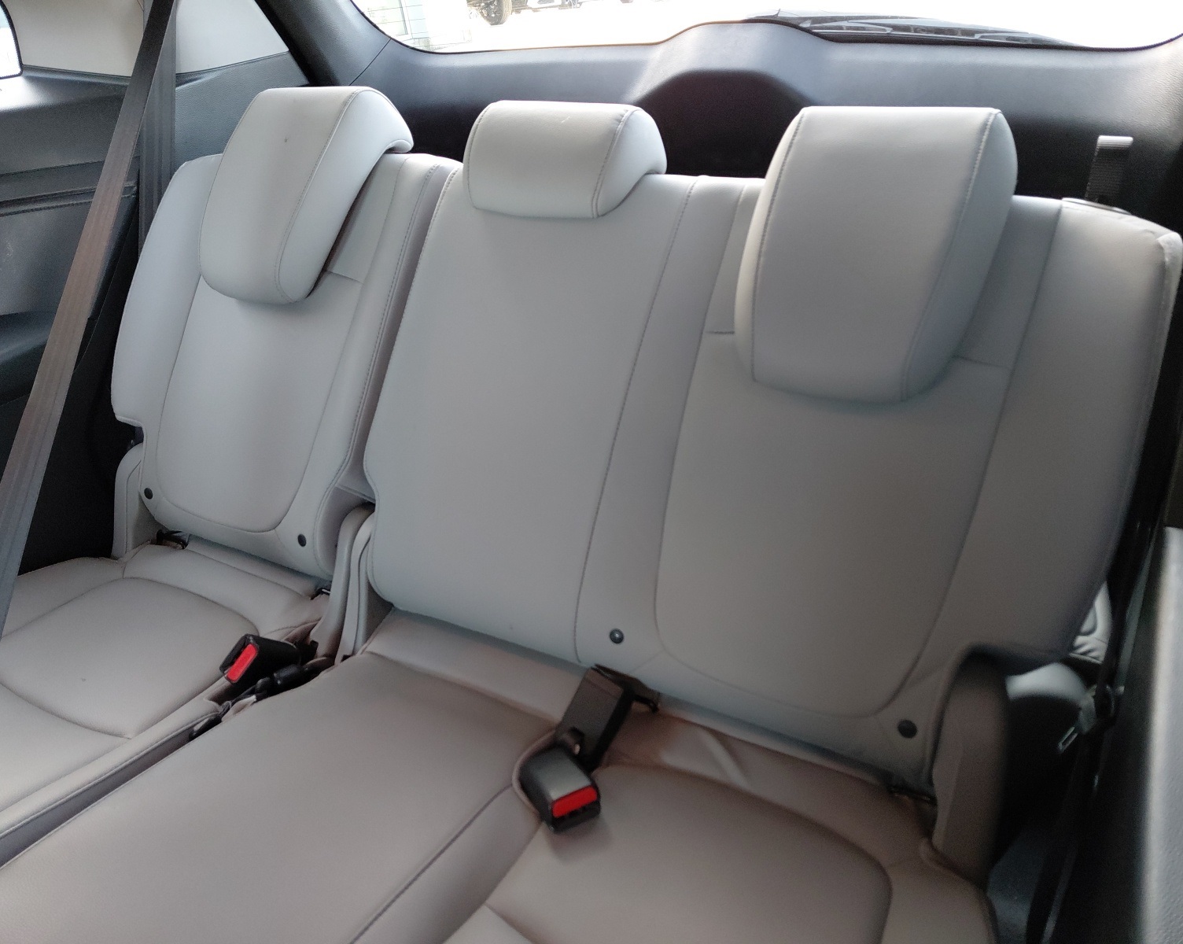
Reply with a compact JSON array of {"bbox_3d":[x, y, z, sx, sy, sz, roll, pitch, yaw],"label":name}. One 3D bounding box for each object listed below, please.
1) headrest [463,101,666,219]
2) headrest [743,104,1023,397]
[{"bbox_3d":[-0.036,-0.331,0.990,0.206,0.133,0.124,13,2,25],"label":"headrest"},{"bbox_3d":[0.253,-0.201,0.830,0.210,0.278,0.137,13,2,25],"label":"headrest"}]

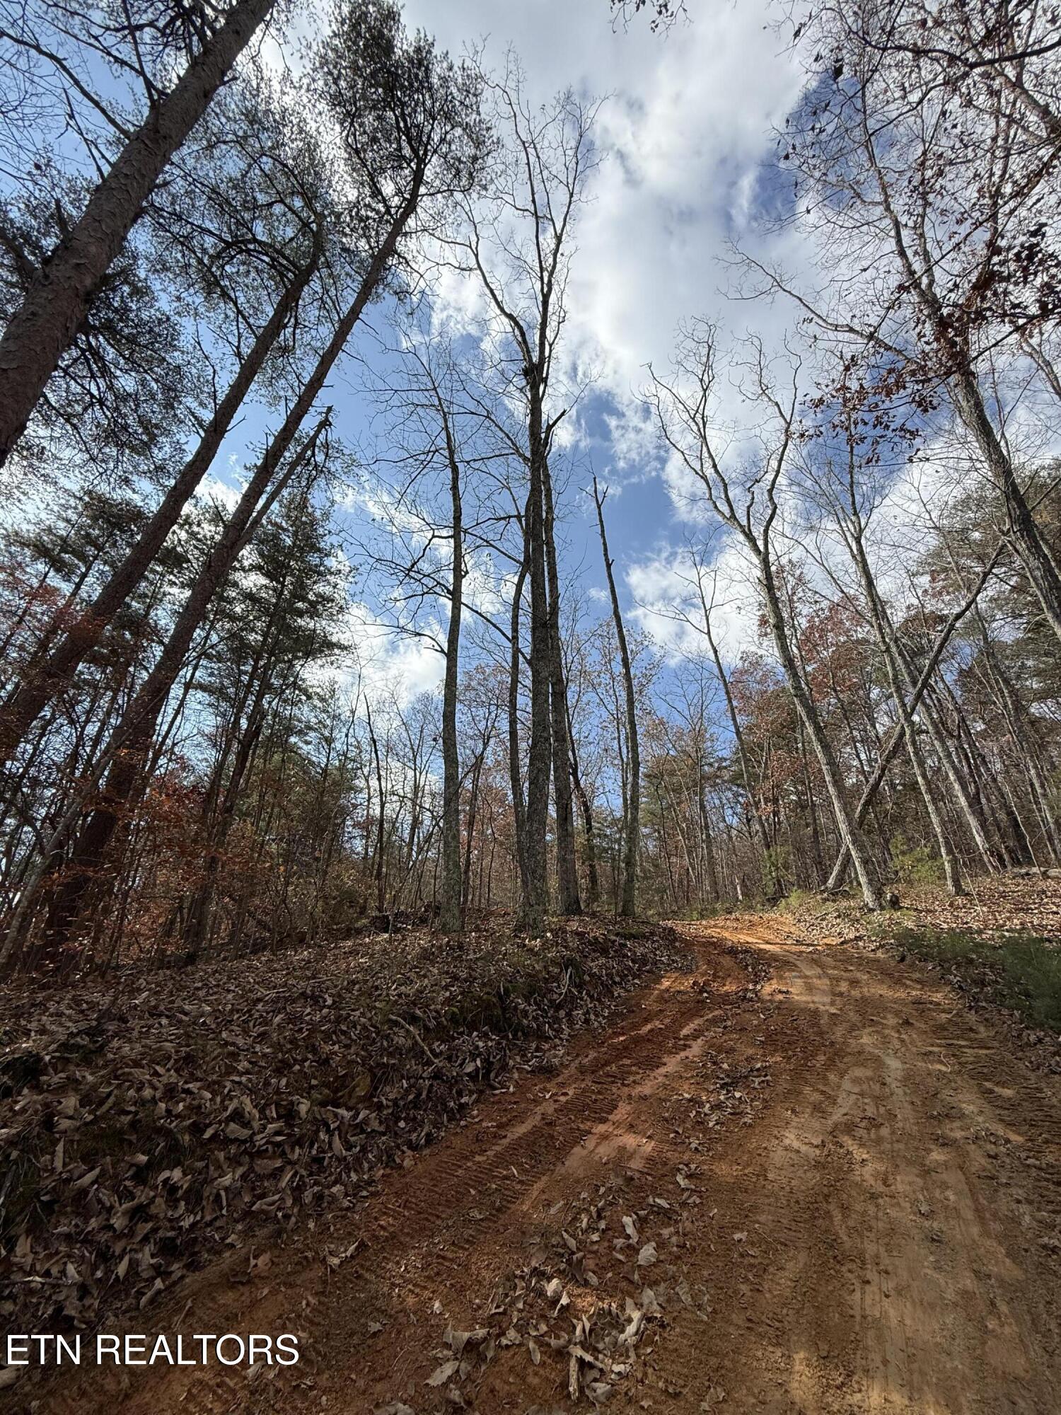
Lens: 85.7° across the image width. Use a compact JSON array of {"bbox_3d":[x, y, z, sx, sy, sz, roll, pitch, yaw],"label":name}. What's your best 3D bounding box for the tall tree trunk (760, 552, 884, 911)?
[{"bbox_3d":[6.730,-0.038,13.711,0.500,9.250,0.420,-4,-25,-1],"label":"tall tree trunk"}]

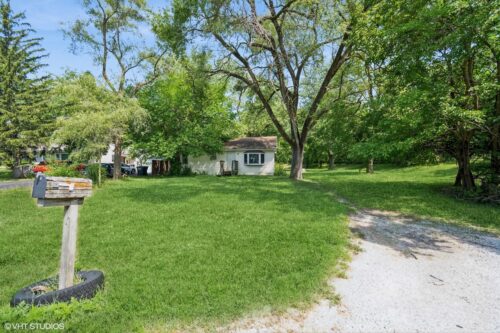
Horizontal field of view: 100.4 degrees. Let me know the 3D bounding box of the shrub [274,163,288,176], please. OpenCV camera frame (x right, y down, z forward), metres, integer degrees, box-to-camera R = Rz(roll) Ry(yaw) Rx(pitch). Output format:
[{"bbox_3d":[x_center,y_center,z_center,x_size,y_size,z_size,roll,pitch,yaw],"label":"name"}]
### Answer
[{"bbox_3d":[3.500,0.330,23.200,1.450,1.500,1.400,0,0,0],"label":"shrub"}]

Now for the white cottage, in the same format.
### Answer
[{"bbox_3d":[-1.475,-1.300,26.492,9.800,4.600,7.600,0,0,9],"label":"white cottage"}]

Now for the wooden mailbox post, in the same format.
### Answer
[{"bbox_3d":[-2.090,0.750,2.360,0.190,1.370,0.510,0,0,11],"label":"wooden mailbox post"}]

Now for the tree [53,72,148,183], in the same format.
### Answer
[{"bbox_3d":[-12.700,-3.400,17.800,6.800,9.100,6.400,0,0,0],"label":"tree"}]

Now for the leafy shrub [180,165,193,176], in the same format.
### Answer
[{"bbox_3d":[-6.900,0.430,22.700,1.250,1.300,1.250,0,0,0],"label":"leafy shrub"}]

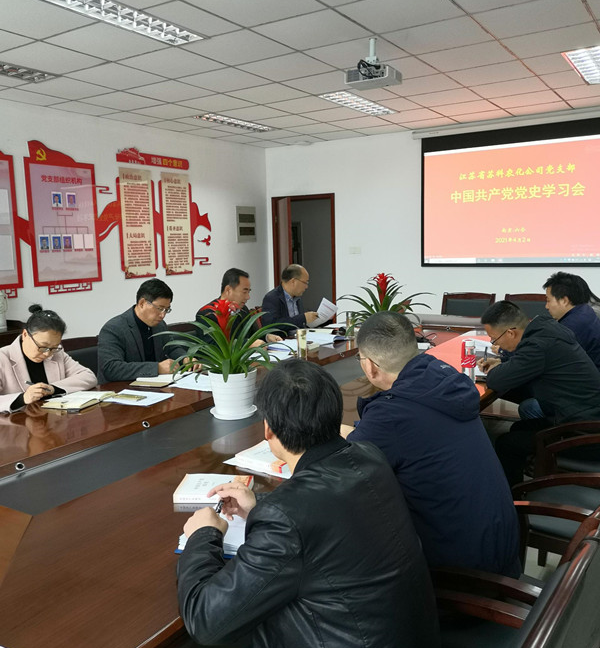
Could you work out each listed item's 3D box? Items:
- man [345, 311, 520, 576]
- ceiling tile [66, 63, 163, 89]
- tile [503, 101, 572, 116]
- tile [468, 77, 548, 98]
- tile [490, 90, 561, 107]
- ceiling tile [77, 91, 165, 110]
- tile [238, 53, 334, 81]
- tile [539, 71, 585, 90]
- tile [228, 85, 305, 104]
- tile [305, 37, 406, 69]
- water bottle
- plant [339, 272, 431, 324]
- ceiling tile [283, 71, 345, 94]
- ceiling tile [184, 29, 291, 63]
[{"bbox_3d":[0.395,0.587,2.154,0.740,1.290,0.540,3,9,32],"label":"man"},{"bbox_3d":[-1.432,-1.943,4.892,0.600,0.020,0.600,4,9,32],"label":"ceiling tile"},{"bbox_3d":[2.520,-2.275,6.590,0.600,0.020,0.560,3,9,32],"label":"tile"},{"bbox_3d":[1.881,-2.127,5.605,0.600,0.020,0.600,4,9,32],"label":"tile"},{"bbox_3d":[2.197,-2.205,6.127,0.595,0.020,0.595,3,9,32],"label":"tile"},{"bbox_3d":[-1.611,-2.041,5.704,0.595,0.020,0.595,3,9,32],"label":"ceiling tile"},{"bbox_3d":[-0.095,-1.950,4.737,0.595,0.020,0.595,3,9,32],"label":"tile"},{"bbox_3d":[2.264,-2.098,5.351,0.295,0.020,0.595,3,9,32],"label":"tile"},{"bbox_3d":[-0.285,-2.060,5.580,0.595,0.020,0.595,3,9,32],"label":"tile"},{"bbox_3d":[0.407,-1.926,4.427,0.600,0.020,0.600,4,9,32],"label":"tile"},{"bbox_3d":[0.832,0.189,3.068,0.070,0.218,0.070,3,9,32],"label":"water bottle"},{"bbox_3d":[0.529,-0.065,3.977,0.600,0.510,0.600,3,9,32],"label":"plant"},{"bbox_3d":[0.228,-2.027,5.237,0.595,0.020,0.595,3,9,32],"label":"ceiling tile"},{"bbox_3d":[-0.421,-1.873,4.234,0.600,0.020,0.600,3,9,32],"label":"ceiling tile"}]

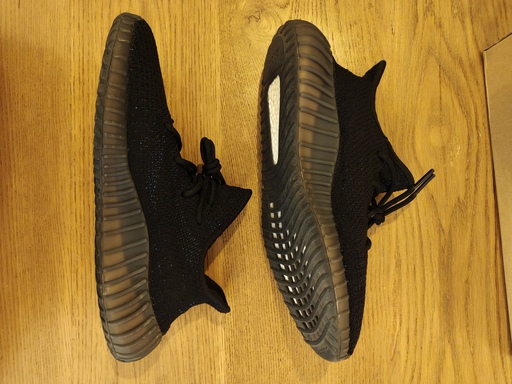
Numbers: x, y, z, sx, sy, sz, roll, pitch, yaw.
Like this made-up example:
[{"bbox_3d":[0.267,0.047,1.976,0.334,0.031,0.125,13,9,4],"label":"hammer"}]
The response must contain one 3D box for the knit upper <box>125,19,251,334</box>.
[{"bbox_3d":[-0.057,-0.013,0.321,0.115,0.100,0.277,0,90,-19],"label":"knit upper"}]

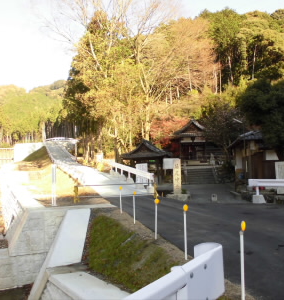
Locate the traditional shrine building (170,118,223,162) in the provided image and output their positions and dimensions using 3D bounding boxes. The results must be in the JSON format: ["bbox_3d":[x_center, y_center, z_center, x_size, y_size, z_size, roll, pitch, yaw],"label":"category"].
[{"bbox_3d":[5.987,-0.934,33.000,5.000,4.600,4.800,-2,-3,13],"label":"traditional shrine building"}]

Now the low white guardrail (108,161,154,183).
[{"bbox_3d":[-1.163,1.392,20.307,0.240,0.740,12.696,0,1,-16],"label":"low white guardrail"}]

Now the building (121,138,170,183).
[{"bbox_3d":[0.371,0.949,24.800,3.400,3.650,3.100,-2,-3,19],"label":"building"}]

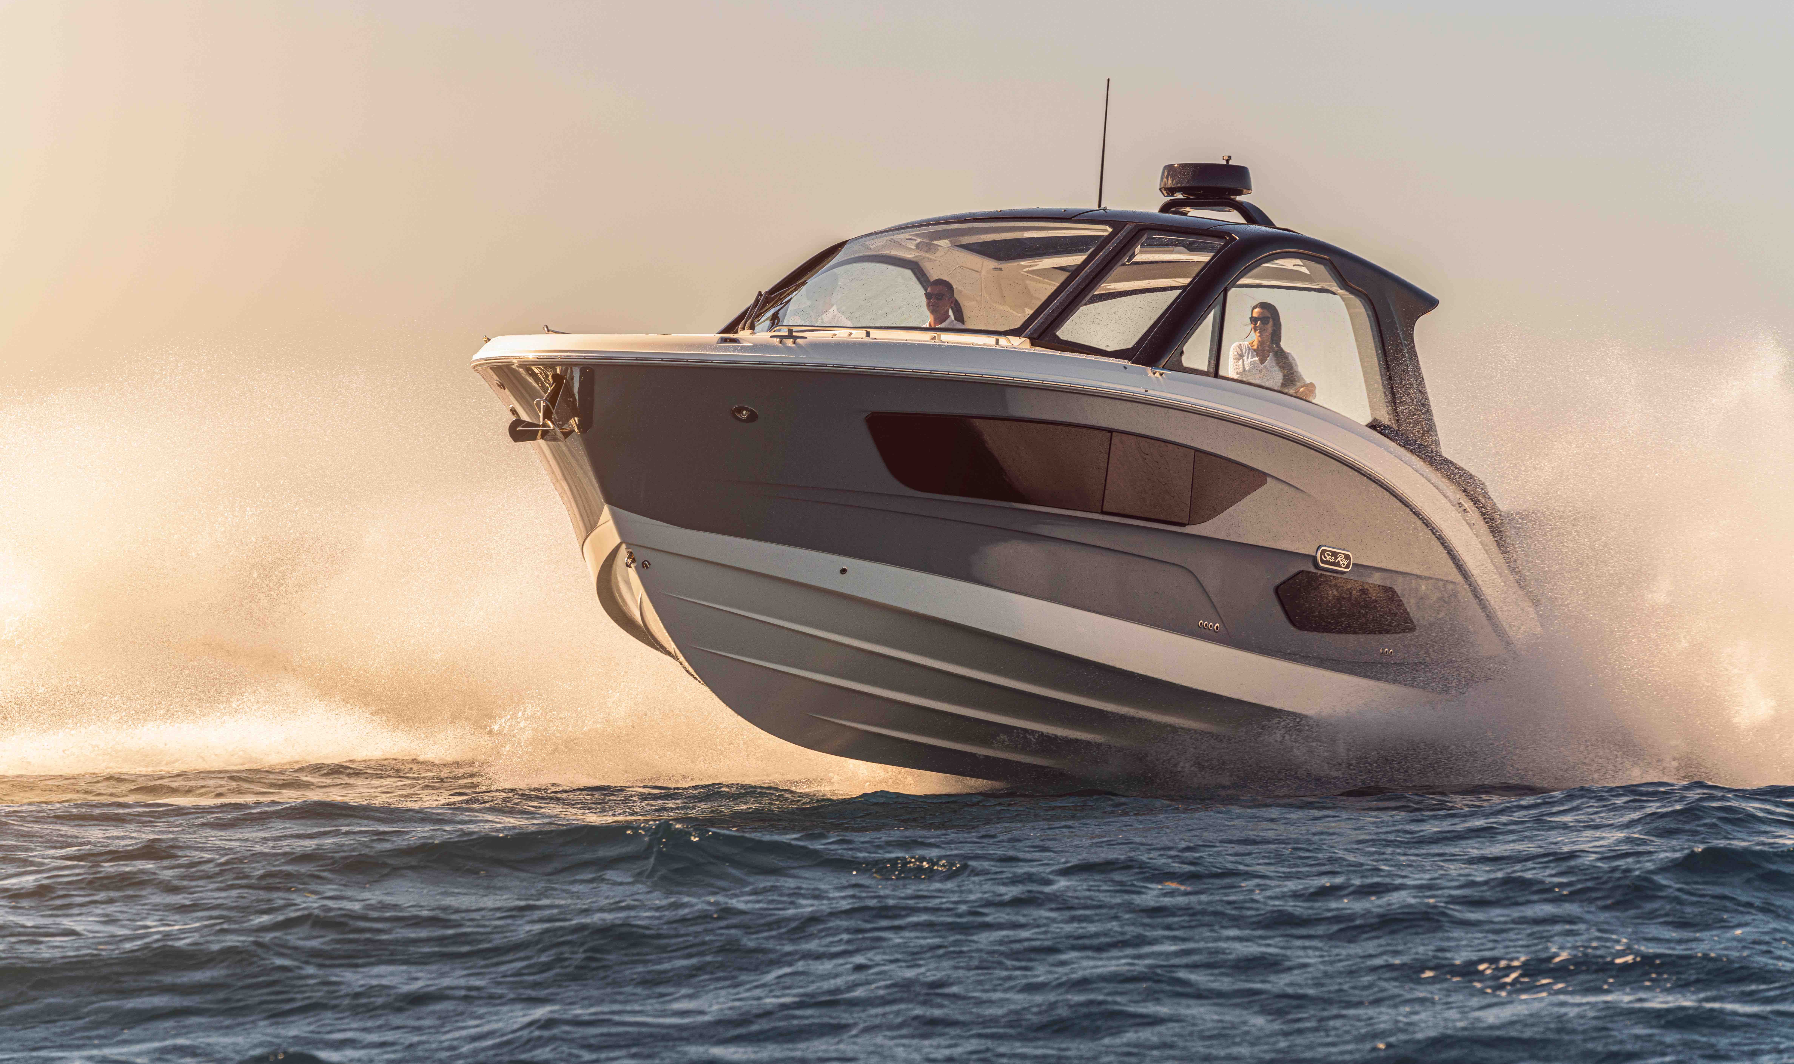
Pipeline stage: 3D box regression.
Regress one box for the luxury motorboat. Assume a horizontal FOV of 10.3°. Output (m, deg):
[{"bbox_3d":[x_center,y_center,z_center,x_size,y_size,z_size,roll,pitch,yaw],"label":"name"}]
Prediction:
[{"bbox_3d":[0.299,-0.648,65.031,3.650,4.450,11.200,0,-5,28],"label":"luxury motorboat"}]

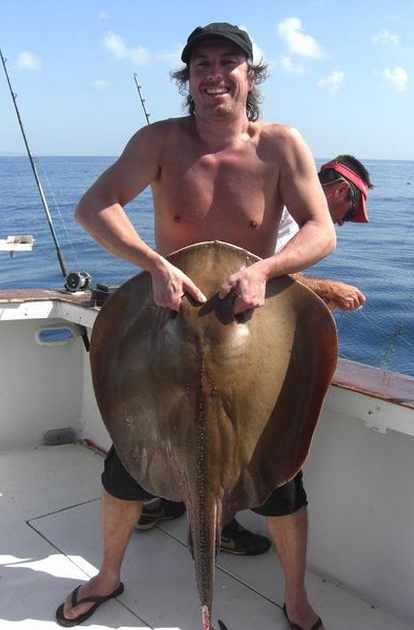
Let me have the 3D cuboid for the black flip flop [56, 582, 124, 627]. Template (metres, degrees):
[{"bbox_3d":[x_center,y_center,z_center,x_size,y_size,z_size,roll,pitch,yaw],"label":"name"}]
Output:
[{"bbox_3d":[-0.397,0.959,2.355,0.102,0.060,0.275,11,16,38],"label":"black flip flop"}]

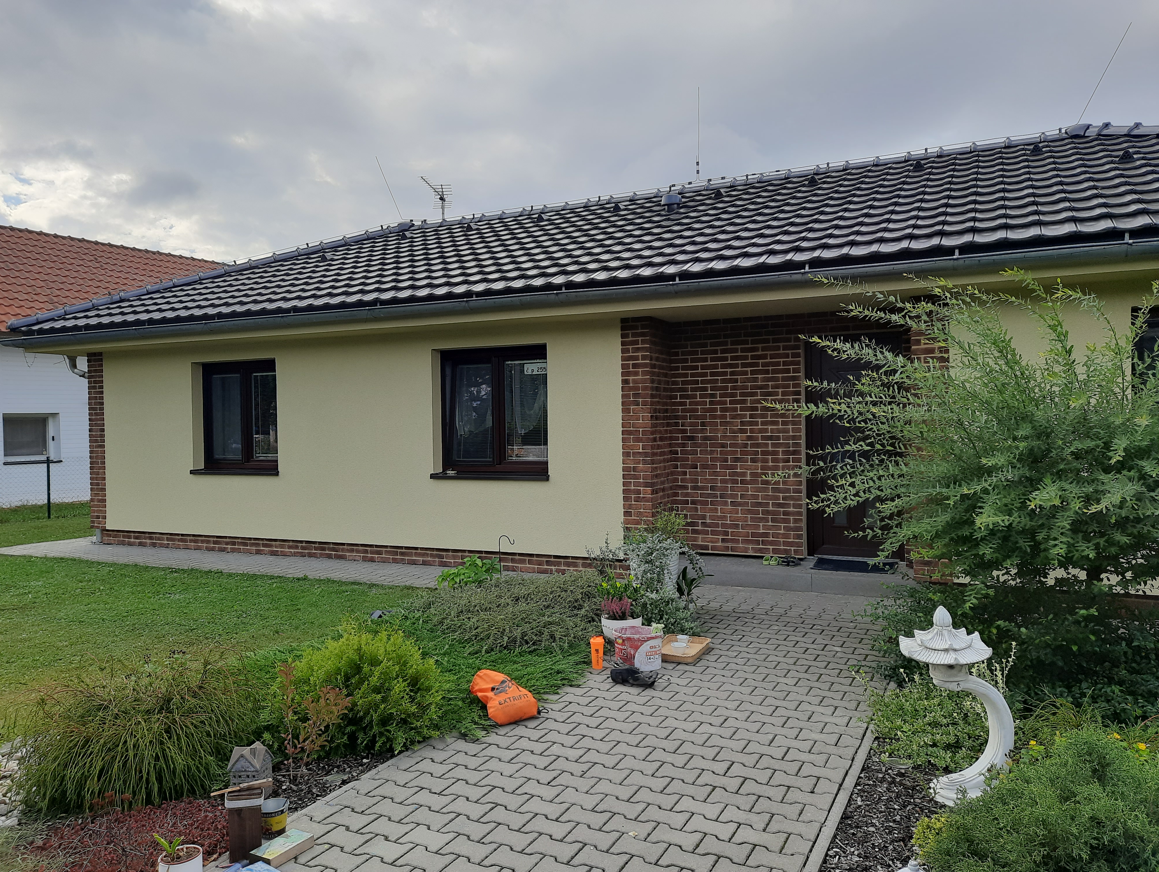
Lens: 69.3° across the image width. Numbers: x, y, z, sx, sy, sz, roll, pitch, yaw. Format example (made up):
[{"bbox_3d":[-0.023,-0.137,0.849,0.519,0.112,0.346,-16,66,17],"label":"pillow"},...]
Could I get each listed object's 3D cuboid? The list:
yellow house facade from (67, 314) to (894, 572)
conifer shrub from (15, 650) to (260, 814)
[{"bbox_3d":[-1.886,0.097,9.985,10.850,2.600,0.600,0,1,24],"label":"yellow house facade"},{"bbox_3d":[-2.220,1.370,4.220,1.140,0.550,1.060,-1,1,0],"label":"conifer shrub"}]

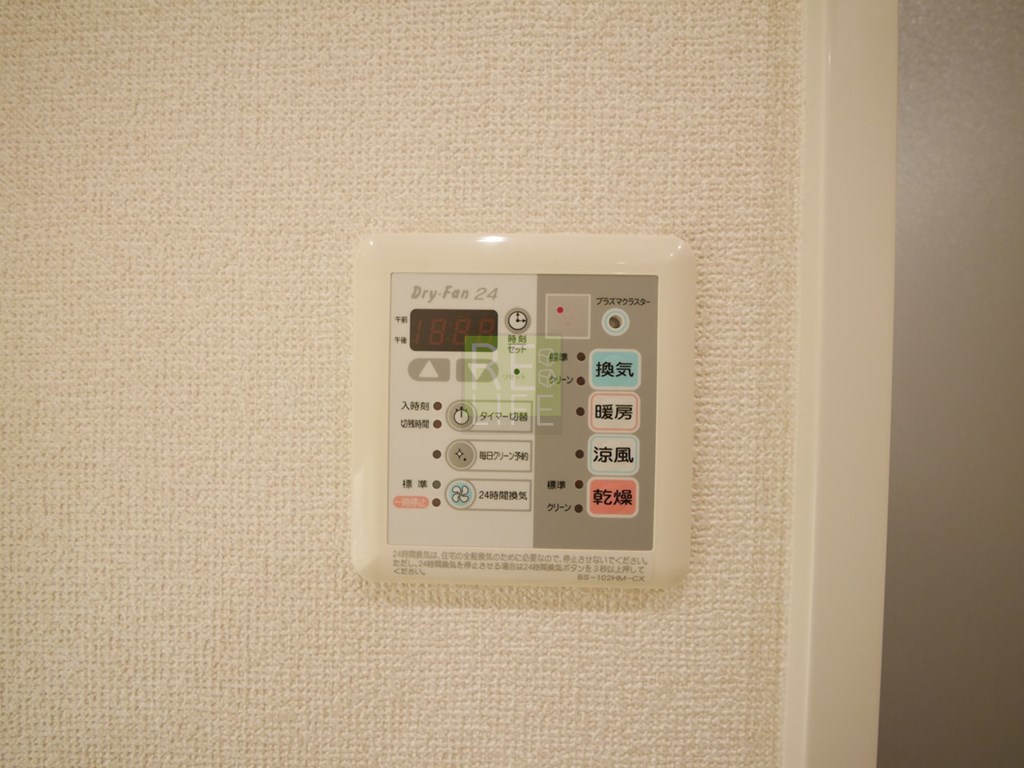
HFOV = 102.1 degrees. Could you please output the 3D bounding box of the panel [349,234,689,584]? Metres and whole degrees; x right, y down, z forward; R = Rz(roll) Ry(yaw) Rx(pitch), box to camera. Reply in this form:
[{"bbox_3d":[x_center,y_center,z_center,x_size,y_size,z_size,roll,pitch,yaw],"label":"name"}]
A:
[{"bbox_3d":[0.003,0.010,0.135,0.116,0.120,0.015,1,1,1],"label":"panel"}]

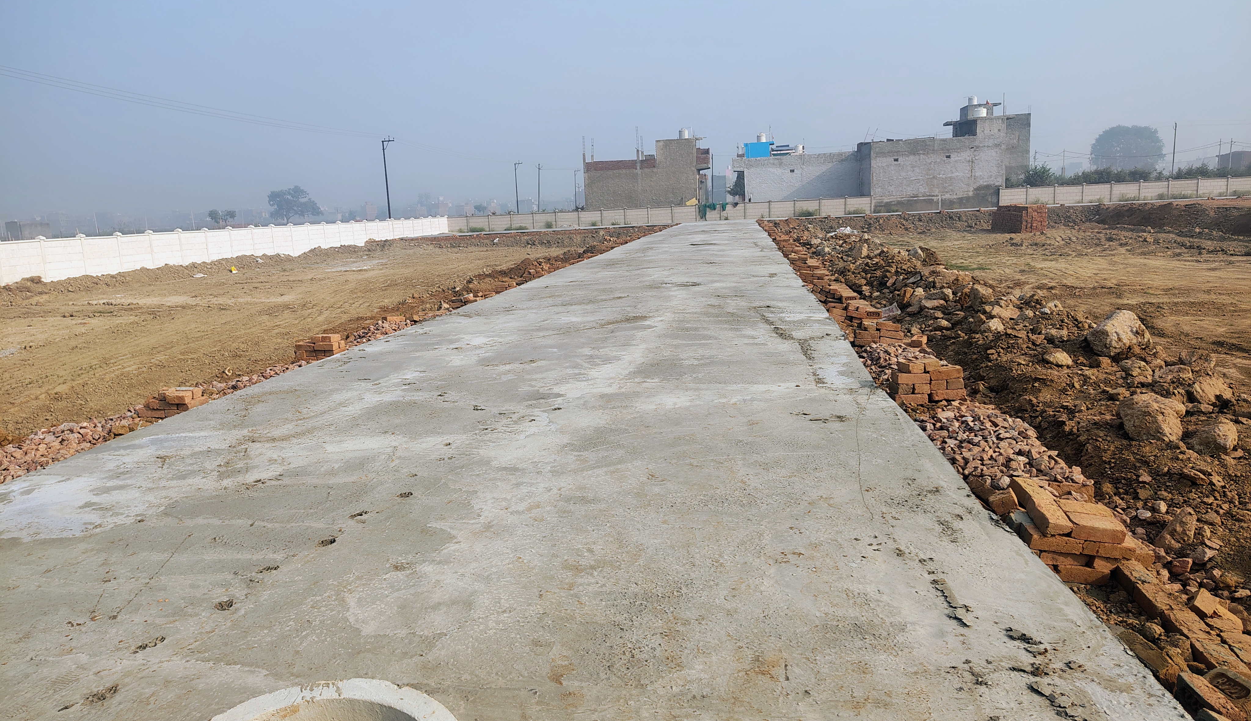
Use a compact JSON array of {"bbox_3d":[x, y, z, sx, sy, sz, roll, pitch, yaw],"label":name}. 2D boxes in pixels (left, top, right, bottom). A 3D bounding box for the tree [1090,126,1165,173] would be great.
[{"bbox_3d":[103.671,-42.079,180.112,14.500,12.664,13.000,3,12,29],"label":"tree"}]

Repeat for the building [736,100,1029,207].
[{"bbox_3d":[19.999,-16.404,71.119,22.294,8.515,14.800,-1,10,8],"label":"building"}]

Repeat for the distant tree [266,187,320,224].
[{"bbox_3d":[-80.233,-37.456,211.890,13.000,10.133,11.500,-6,11,-20],"label":"distant tree"}]

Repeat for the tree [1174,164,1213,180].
[{"bbox_3d":[42.324,-13.358,64.730,3.100,2.617,2.700,4,12,33],"label":"tree"}]

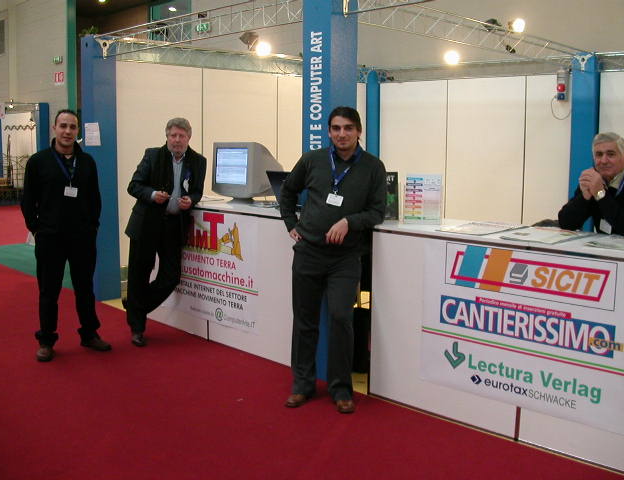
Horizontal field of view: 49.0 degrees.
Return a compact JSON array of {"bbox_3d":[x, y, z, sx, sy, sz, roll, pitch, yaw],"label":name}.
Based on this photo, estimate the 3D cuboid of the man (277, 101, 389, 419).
[{"bbox_3d":[0.120,0.103,3.905,0.580,1.720,0.400,1,8,5],"label":"man"}]

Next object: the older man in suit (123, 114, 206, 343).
[{"bbox_3d":[-1.081,-0.051,5.075,0.590,1.690,0.460,-1,8,-11],"label":"older man in suit"}]

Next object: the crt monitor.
[{"bbox_3d":[-0.542,-0.567,5.687,0.470,0.480,0.450,6,10,37],"label":"crt monitor"}]

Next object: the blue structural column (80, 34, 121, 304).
[{"bbox_3d":[-1.992,-0.655,6.464,0.240,2.493,0.240,8,11,44],"label":"blue structural column"}]

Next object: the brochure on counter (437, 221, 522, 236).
[{"bbox_3d":[0.967,-0.065,3.970,0.290,0.012,0.450,8,11,44],"label":"brochure on counter"}]

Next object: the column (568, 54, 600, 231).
[{"bbox_3d":[2.846,-0.733,7.223,0.240,2.493,0.240,8,11,44],"label":"column"}]

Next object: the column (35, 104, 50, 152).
[{"bbox_3d":[-6.583,-2.130,16.853,0.240,2.493,0.240,8,11,44],"label":"column"}]

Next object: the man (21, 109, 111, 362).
[{"bbox_3d":[-1.750,-0.053,4.836,0.580,1.750,0.400,-4,9,-25],"label":"man"}]

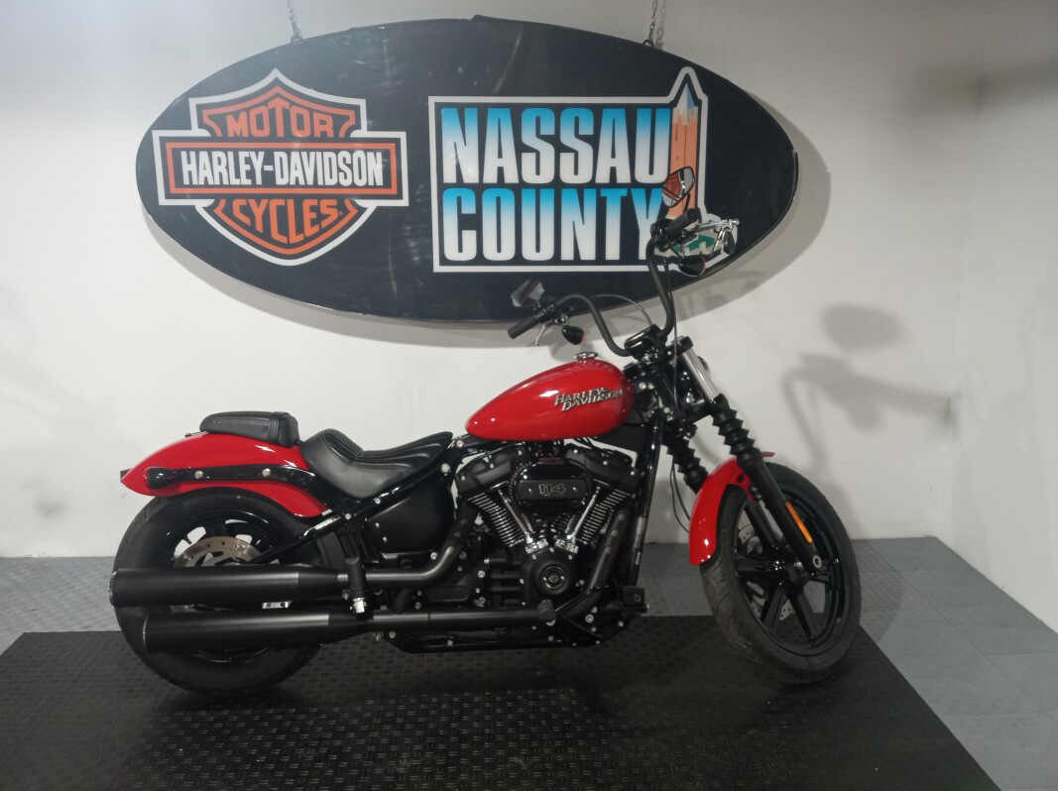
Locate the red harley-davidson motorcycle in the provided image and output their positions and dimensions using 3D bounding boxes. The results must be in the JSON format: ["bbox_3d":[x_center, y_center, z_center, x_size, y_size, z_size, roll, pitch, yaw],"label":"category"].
[{"bbox_3d":[-0.078,0.120,2.410,2.230,1.450,0.830,-1,13,-2],"label":"red harley-davidson motorcycle"}]

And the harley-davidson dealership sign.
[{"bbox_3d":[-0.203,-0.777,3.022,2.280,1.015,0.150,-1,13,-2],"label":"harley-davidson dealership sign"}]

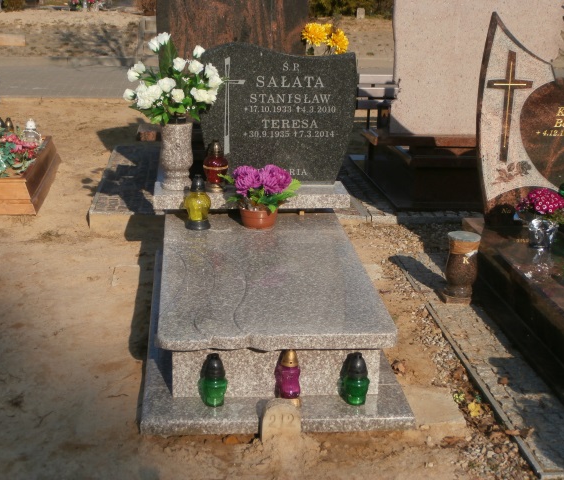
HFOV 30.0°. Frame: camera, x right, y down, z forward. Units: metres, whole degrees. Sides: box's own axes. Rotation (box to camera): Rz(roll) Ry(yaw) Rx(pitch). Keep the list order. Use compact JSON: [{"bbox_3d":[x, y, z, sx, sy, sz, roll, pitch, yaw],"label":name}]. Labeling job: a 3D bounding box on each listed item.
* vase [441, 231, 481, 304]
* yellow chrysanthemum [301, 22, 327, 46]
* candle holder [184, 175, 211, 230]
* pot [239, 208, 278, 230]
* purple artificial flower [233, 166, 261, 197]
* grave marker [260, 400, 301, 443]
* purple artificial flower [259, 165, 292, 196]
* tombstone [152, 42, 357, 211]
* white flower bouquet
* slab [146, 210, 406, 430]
[{"bbox_3d":[0.838,0.124,4.944,0.155,0.322,0.155,0,16,-5],"label":"vase"},{"bbox_3d":[0.185,-1.205,6.181,0.155,0.141,0.143,0,16,-5],"label":"yellow chrysanthemum"},{"bbox_3d":[-0.394,-0.185,4.885,0.120,0.253,0.120,0,16,-5],"label":"candle holder"},{"bbox_3d":[-0.113,-0.122,4.949,0.179,0.108,0.179,0,16,-5],"label":"pot"},{"bbox_3d":[-0.164,-0.276,4.880,0.130,0.131,0.133,0,16,-5],"label":"purple artificial flower"},{"bbox_3d":[0.000,0.602,3.492,0.131,0.150,0.055,0,16,-5],"label":"grave marker"},{"bbox_3d":[-0.030,-0.279,4.891,0.158,0.127,0.138,0,16,-5],"label":"purple artificial flower"},{"bbox_3d":[-0.127,-0.553,5.134,0.992,0.754,0.322,0,16,-5],"label":"tombstone"},{"bbox_3d":[-0.522,-0.772,5.067,0.468,0.402,0.405,0,16,-5],"label":"white flower bouquet"},{"bbox_3d":[-0.085,0.256,4.379,0.925,0.298,1.822,0,16,-5],"label":"slab"}]

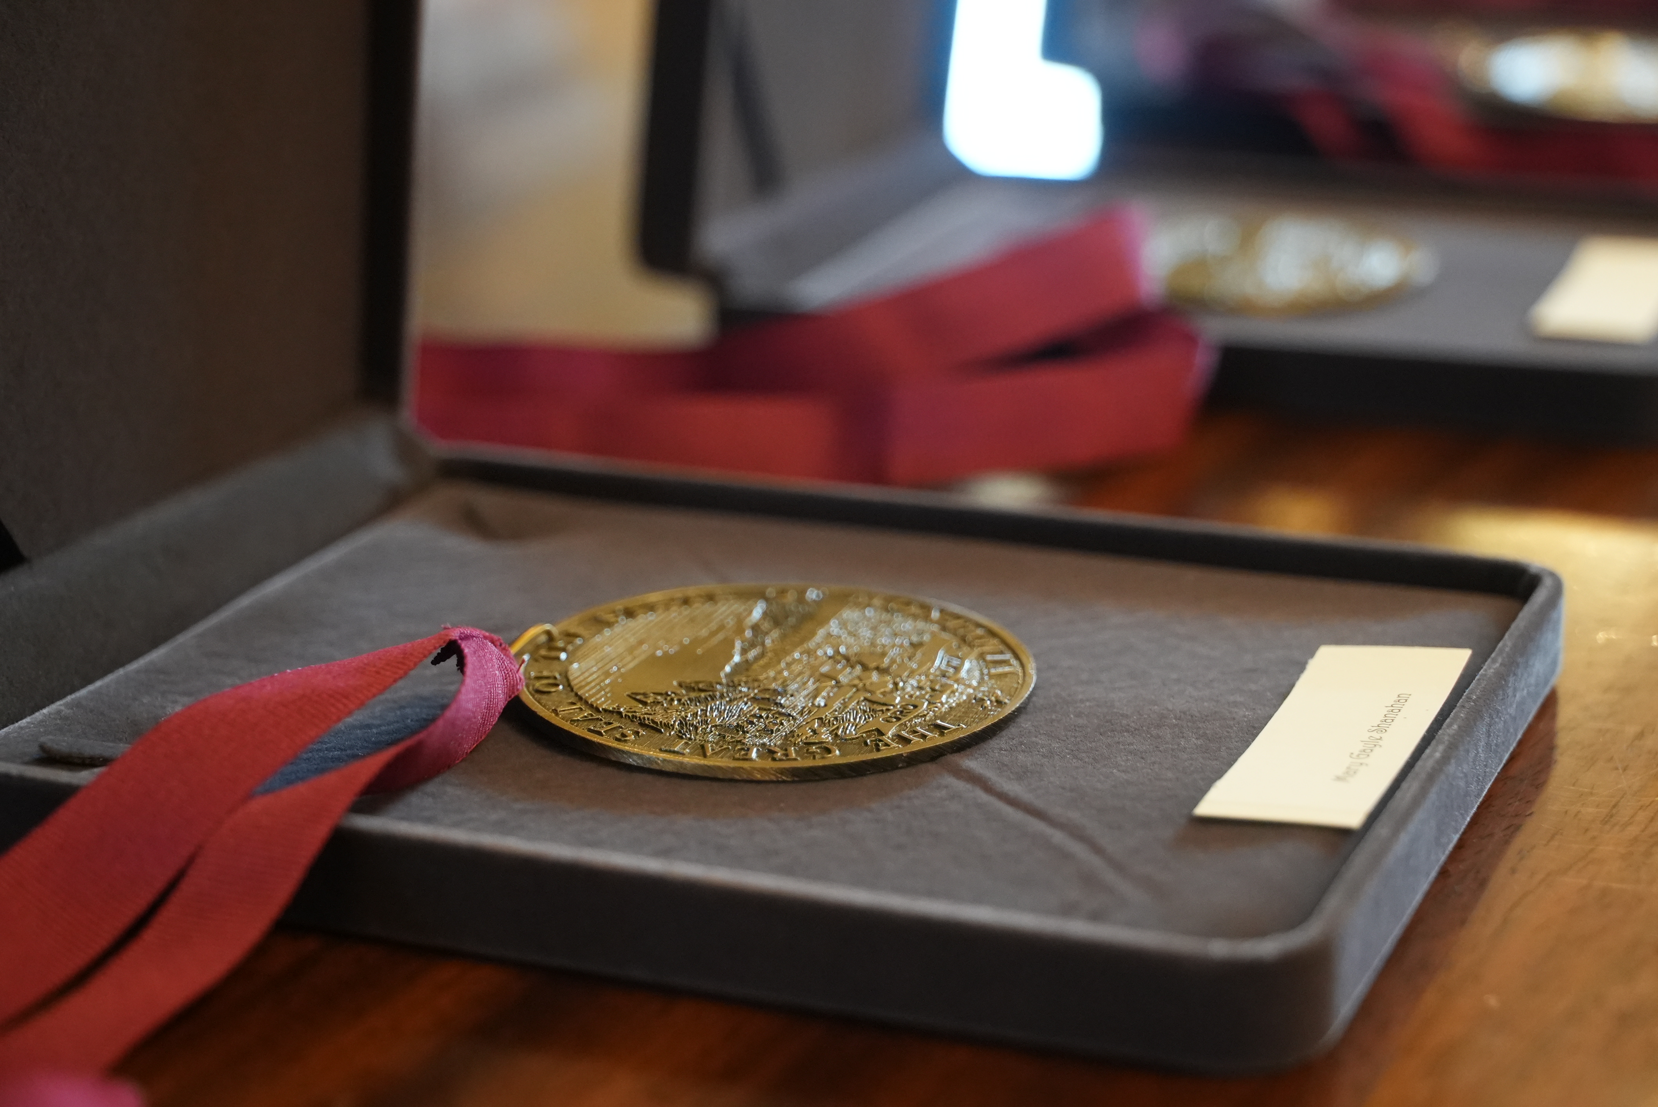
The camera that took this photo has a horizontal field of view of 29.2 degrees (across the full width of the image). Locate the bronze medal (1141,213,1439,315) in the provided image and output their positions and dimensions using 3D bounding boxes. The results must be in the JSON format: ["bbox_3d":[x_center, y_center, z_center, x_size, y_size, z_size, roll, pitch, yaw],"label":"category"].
[{"bbox_3d":[0.093,-0.061,0.688,0.073,0.003,0.073,5,19,14],"label":"bronze medal"}]

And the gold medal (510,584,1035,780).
[{"bbox_3d":[-0.008,0.017,0.455,0.074,0.003,0.074,6,19,17],"label":"gold medal"}]

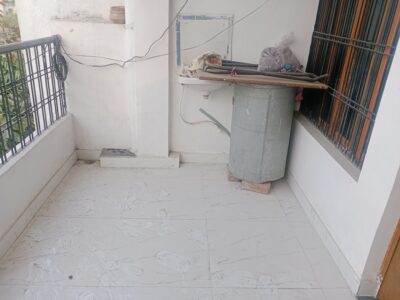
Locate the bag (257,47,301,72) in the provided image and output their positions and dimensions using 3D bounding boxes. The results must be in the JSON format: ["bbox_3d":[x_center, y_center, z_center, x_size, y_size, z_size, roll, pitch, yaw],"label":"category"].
[{"bbox_3d":[0.638,-0.727,2.428,0.333,0.220,0.260,1,23,-2],"label":"bag"}]

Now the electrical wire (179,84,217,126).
[{"bbox_3d":[-0.018,-0.400,2.683,0.322,0.361,0.090,1,23,-2],"label":"electrical wire"}]

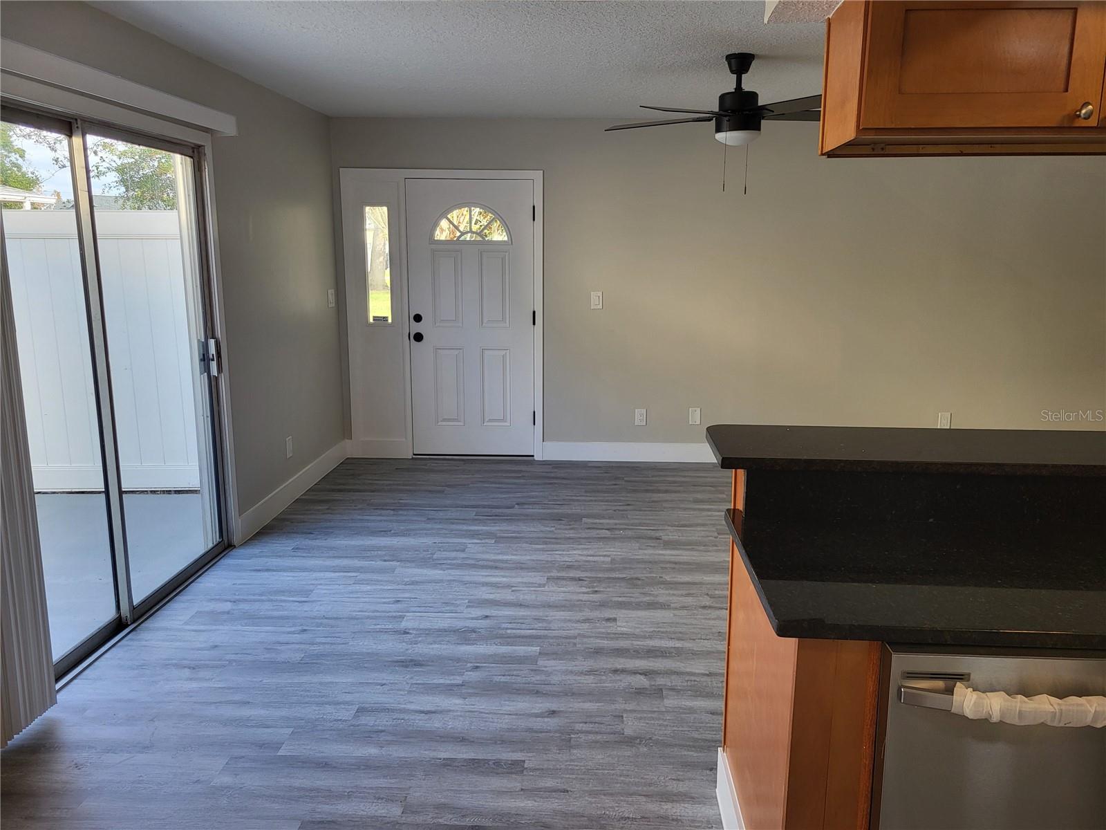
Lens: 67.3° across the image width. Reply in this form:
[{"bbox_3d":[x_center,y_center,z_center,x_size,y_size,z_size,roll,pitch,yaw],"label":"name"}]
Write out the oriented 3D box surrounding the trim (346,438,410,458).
[{"bbox_3d":[-1.303,0.253,6.243,0.490,0.142,0.030,1,11,4],"label":"trim"}]

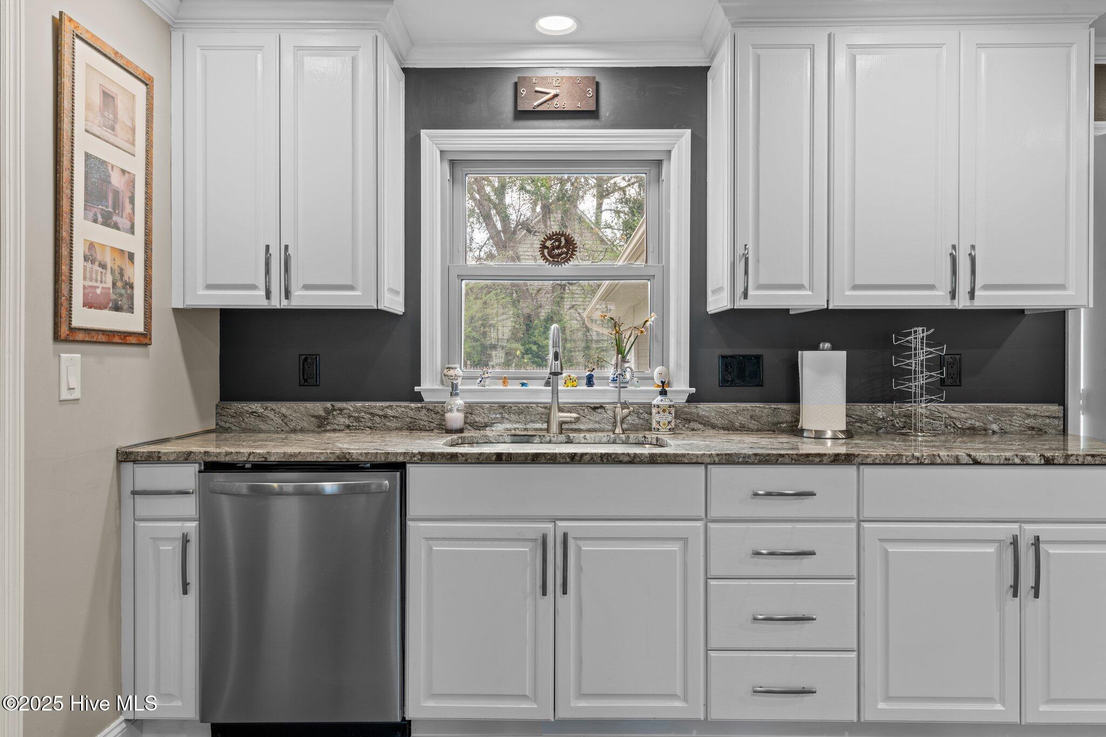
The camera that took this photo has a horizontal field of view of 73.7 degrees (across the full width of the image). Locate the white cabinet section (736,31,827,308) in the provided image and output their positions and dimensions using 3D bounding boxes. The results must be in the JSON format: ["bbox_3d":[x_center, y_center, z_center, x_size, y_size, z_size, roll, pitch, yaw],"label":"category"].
[{"bbox_3d":[0.763,-0.667,2.625,0.312,0.925,0.340,0,0,0],"label":"white cabinet section"}]

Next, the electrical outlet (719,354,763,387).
[{"bbox_3d":[0.721,0.010,2.823,0.169,0.124,0.010,0,0,1],"label":"electrical outlet"}]

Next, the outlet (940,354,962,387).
[{"bbox_3d":[1.542,0.008,2.852,0.080,0.125,0.010,0,0,0],"label":"outlet"}]

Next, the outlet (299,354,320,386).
[{"bbox_3d":[-0.937,0.009,2.840,0.080,0.123,0.010,0,0,1],"label":"outlet"}]

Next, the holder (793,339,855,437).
[{"bbox_3d":[0.986,0.075,2.683,0.220,0.344,0.220,0,0,1],"label":"holder"}]

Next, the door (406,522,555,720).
[{"bbox_3d":[-0.217,0.753,2.204,0.444,0.596,0.032,0,0,1],"label":"door"}]

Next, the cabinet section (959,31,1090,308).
[{"bbox_3d":[1.574,-0.667,2.625,0.435,0.925,0.340,0,0,0],"label":"cabinet section"}]

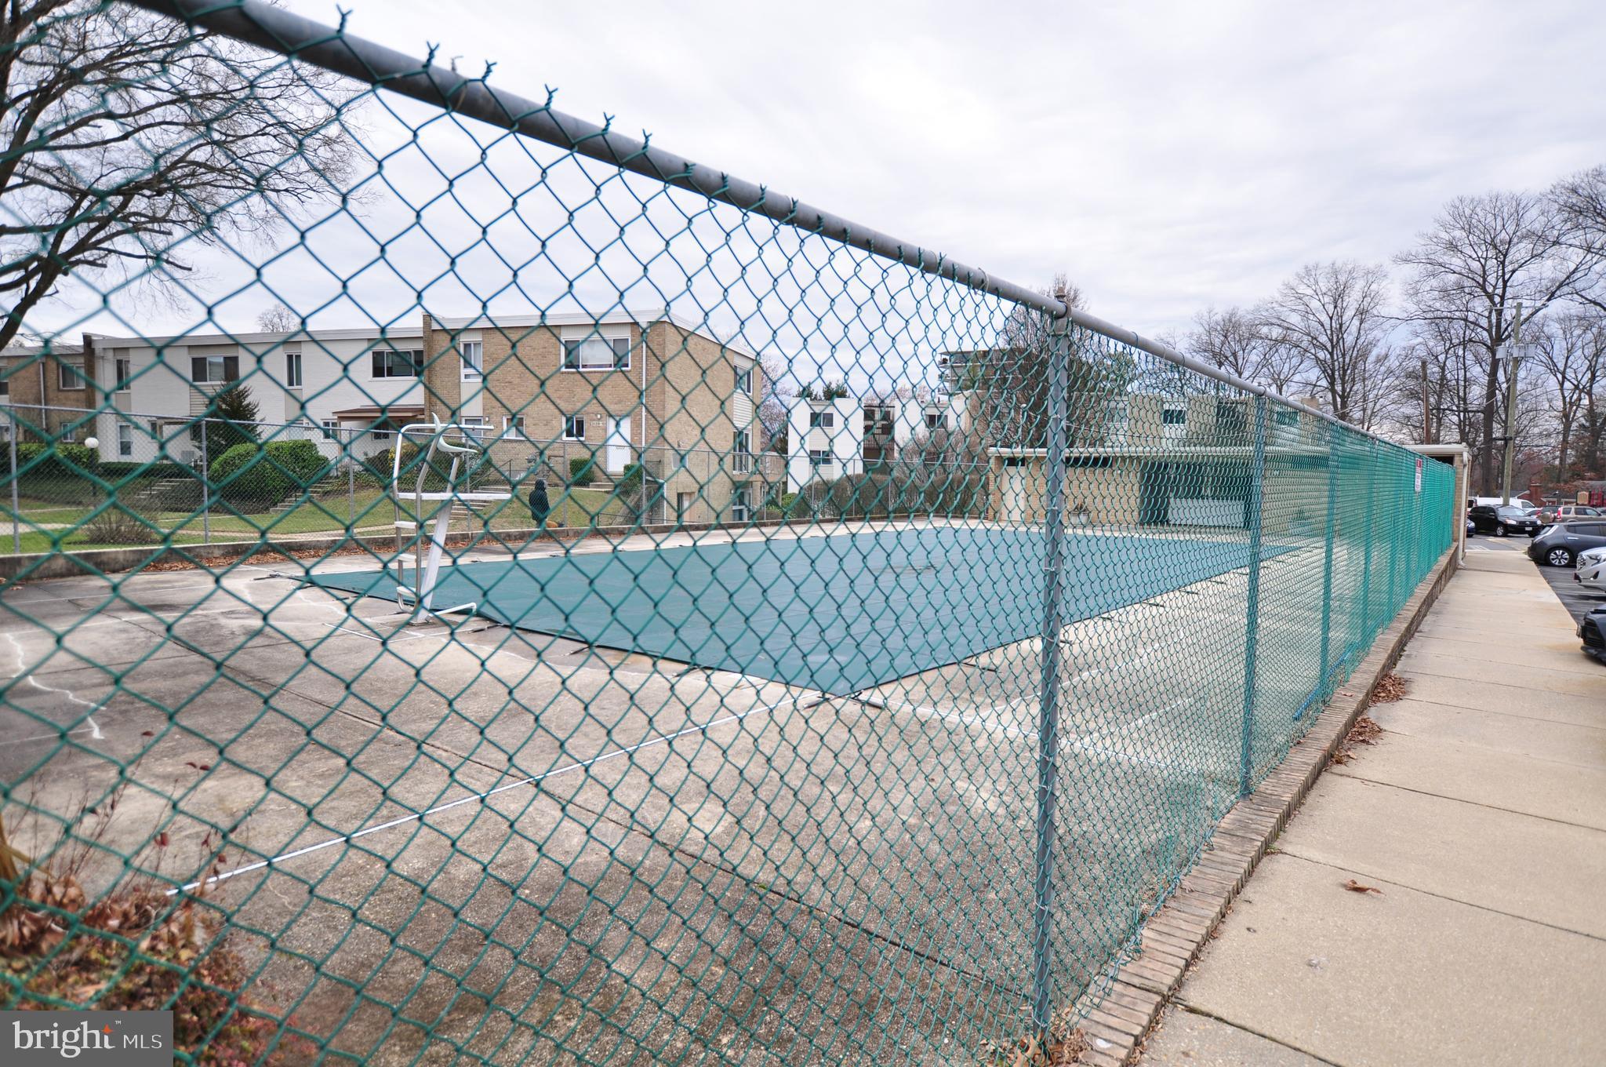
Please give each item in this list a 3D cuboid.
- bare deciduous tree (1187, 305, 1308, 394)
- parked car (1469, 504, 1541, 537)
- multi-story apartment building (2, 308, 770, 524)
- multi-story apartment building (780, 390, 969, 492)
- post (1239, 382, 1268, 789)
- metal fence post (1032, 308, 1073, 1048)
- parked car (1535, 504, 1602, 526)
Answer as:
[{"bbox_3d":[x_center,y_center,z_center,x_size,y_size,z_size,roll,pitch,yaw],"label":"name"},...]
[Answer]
[{"bbox_3d":[40.129,-11.170,77.459,10.300,19.285,10.300,2,4,27],"label":"bare deciduous tree"},{"bbox_3d":[39.060,-0.690,47.035,1.820,1.660,4.600,1,4,20],"label":"parked car"},{"bbox_3d":[-20.486,-4.535,40.715,35.000,8.300,11.700,1,4,14],"label":"multi-story apartment building"},{"bbox_3d":[5.417,-5.966,68.510,13.752,8.761,11.500,0,3,-2],"label":"multi-story apartment building"},{"bbox_3d":[2.267,0.327,4.250,0.048,2.054,0.048,3,4,39],"label":"post"},{"bbox_3d":[0.699,0.419,2.371,0.048,2.084,0.048,3,4,39],"label":"metal fence post"},{"bbox_3d":[50.446,-0.971,55.030,4.500,1.680,1.780,0,3,-4],"label":"parked car"}]

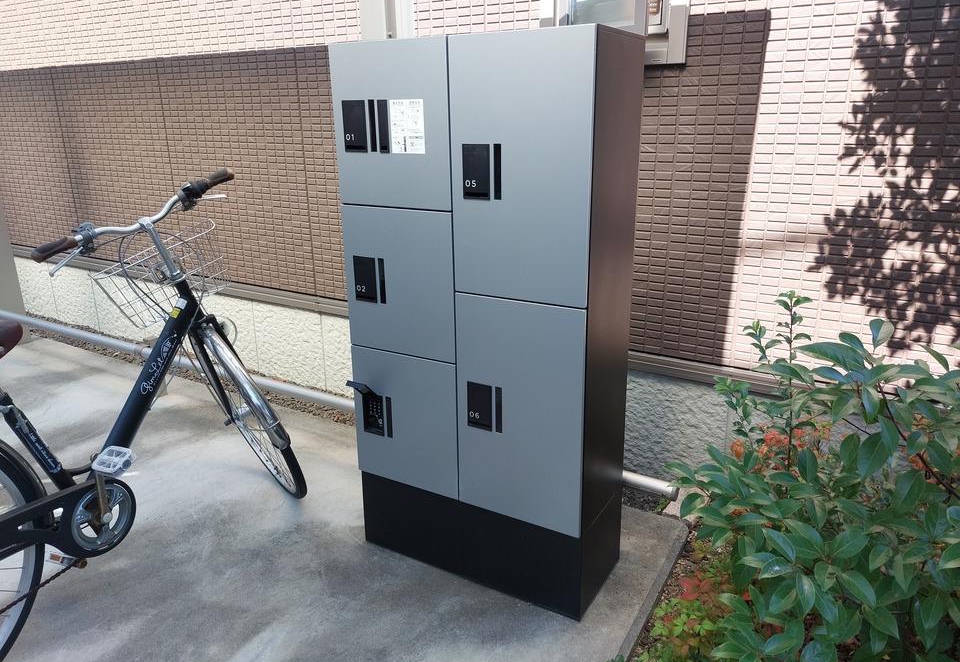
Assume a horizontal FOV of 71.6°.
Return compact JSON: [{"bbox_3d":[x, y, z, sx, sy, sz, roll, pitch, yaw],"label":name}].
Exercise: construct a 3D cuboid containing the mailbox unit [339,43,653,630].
[{"bbox_3d":[0.016,-0.013,1.840,0.714,1.450,0.304,9,20,30],"label":"mailbox unit"}]

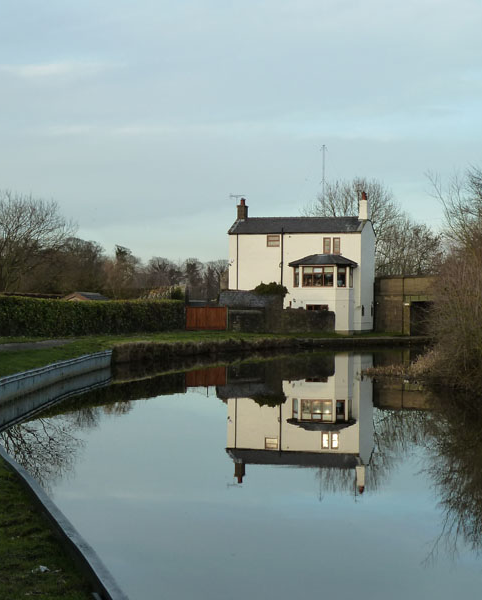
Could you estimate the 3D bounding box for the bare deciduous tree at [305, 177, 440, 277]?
[{"bbox_3d":[12.372,-4.656,127.931,12.767,13.596,11.500,0,-1,6],"label":"bare deciduous tree"}]

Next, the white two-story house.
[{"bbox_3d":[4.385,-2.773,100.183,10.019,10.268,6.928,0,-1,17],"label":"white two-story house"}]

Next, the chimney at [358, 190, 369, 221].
[{"bbox_3d":[9.022,-6.835,99.606,0.586,2.067,0.640,0,-1,17],"label":"chimney"}]

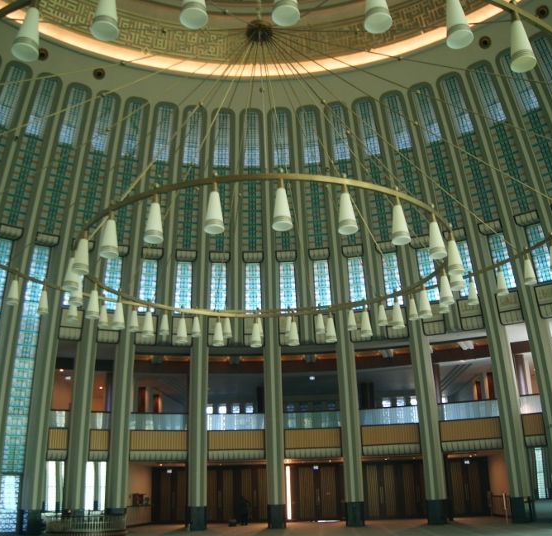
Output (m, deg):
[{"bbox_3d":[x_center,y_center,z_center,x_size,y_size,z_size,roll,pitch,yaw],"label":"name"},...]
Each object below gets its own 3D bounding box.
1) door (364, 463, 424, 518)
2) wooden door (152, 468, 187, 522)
[{"bbox_3d":[7.078,13.164,35.503,3.775,3.264,0.150,-3,-20,4],"label":"door"},{"bbox_3d":[-6.975,14.873,39.356,2.295,3.361,0.150,-2,-21,0],"label":"wooden door"}]

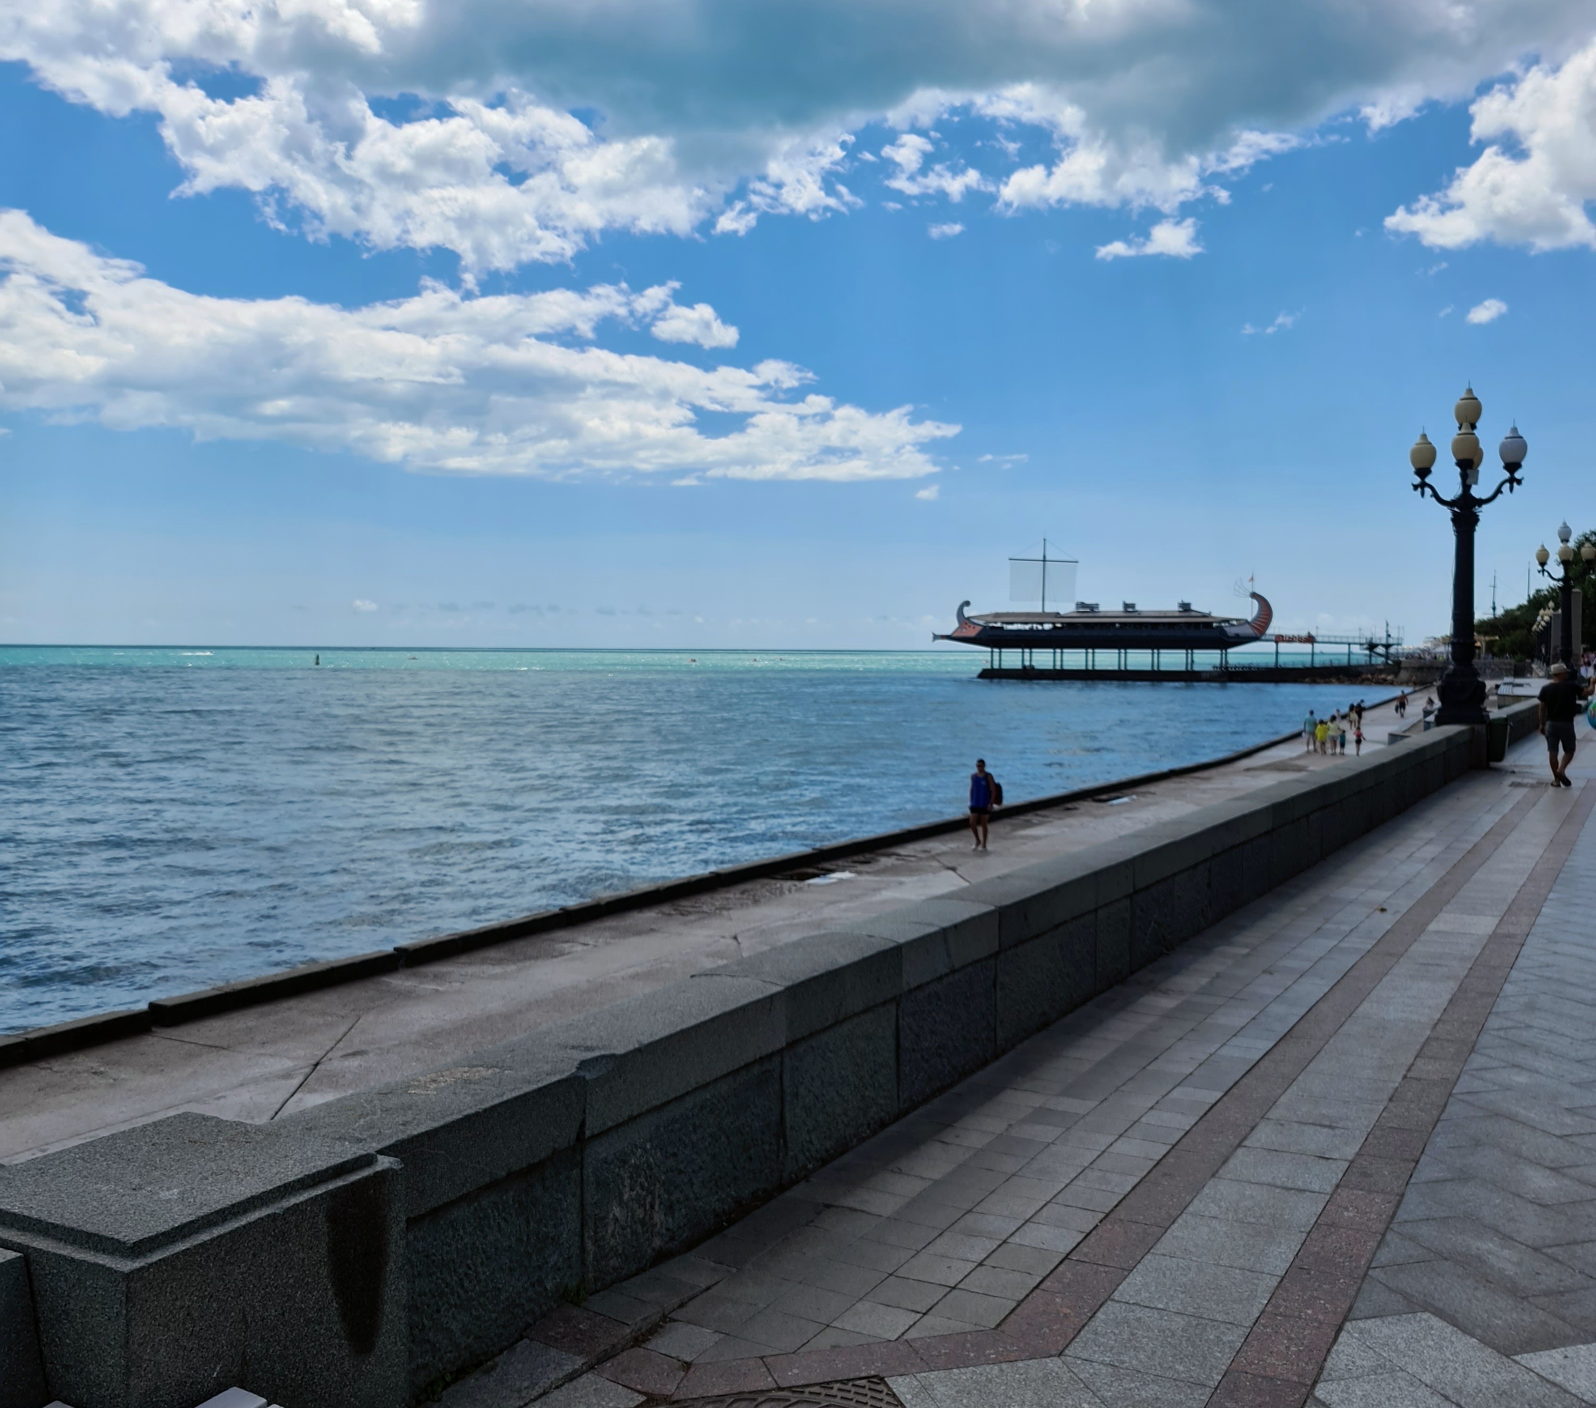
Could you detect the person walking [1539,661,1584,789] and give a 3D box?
[{"bbox_3d":[10.647,0.261,21.400,0.640,1.719,0.450,2,2,31],"label":"person walking"}]

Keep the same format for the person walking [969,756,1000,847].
[{"bbox_3d":[3.715,1.978,30.697,0.520,1.802,0.450,2,2,29],"label":"person walking"}]

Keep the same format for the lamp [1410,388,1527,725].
[{"bbox_3d":[10.867,-2.417,24.850,1.780,5.500,1.780,2,2,29],"label":"lamp"}]

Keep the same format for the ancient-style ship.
[{"bbox_3d":[55.064,-18.211,282.531,62.880,23.754,9.500,1,2,25],"label":"ancient-style ship"}]

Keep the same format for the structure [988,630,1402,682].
[{"bbox_3d":[69.564,-8.635,276.685,75.089,8.729,9.000,1,2,25],"label":"structure"}]

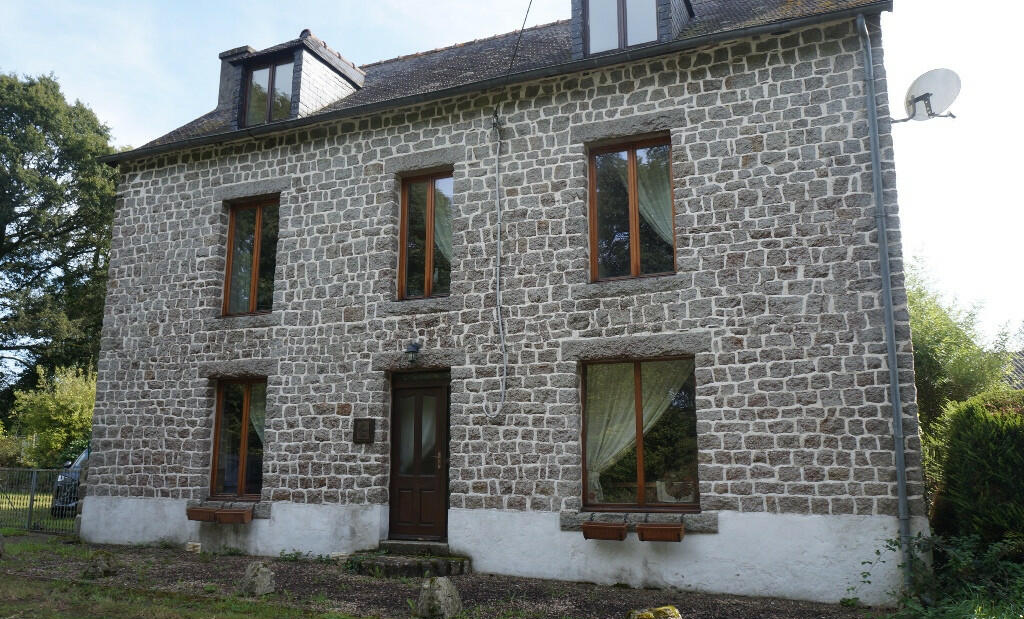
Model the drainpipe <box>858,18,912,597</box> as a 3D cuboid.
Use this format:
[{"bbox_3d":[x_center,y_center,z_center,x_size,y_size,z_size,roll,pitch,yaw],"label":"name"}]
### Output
[{"bbox_3d":[4.255,-0.299,8.724,0.140,6.680,0.180,-4,-12,22],"label":"drainpipe"}]

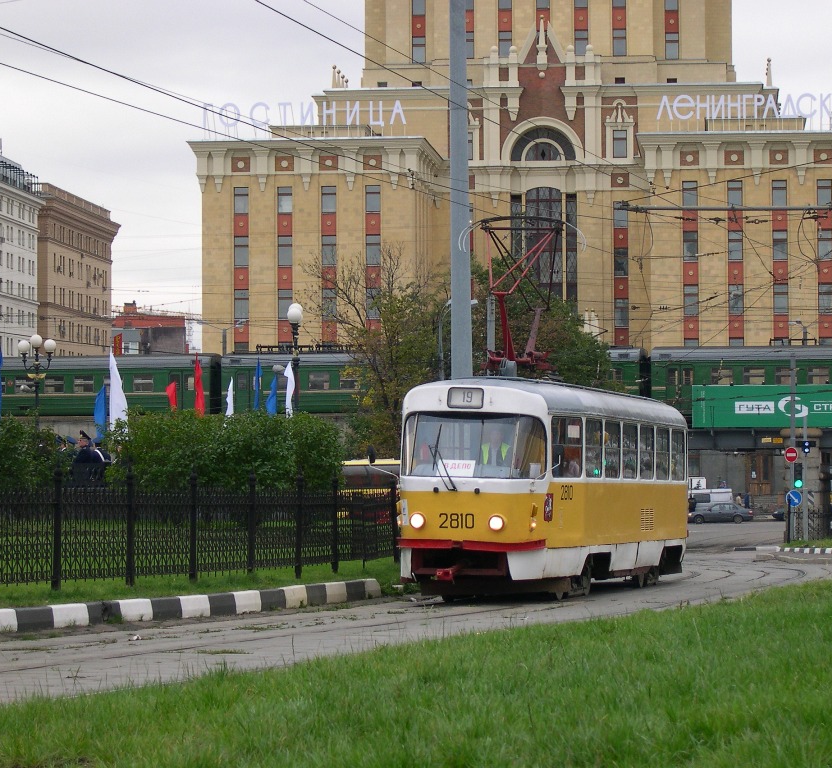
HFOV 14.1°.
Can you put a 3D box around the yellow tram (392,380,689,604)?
[{"bbox_3d":[2.200,1.630,51.400,2.500,3.080,14.000,-1,-2,13],"label":"yellow tram"}]

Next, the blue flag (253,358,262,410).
[{"bbox_3d":[-4.042,0.089,86.000,0.270,1.500,0.200,0,-2,0],"label":"blue flag"}]

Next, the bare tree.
[{"bbox_3d":[-1.457,0.011,117.845,5.000,9.930,5.000,0,-2,0],"label":"bare tree"}]

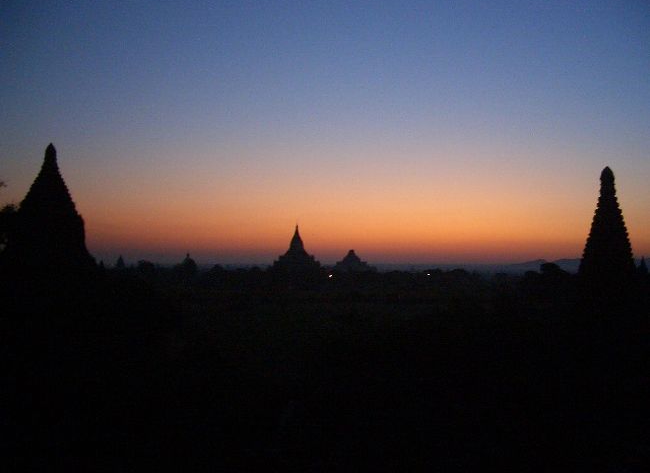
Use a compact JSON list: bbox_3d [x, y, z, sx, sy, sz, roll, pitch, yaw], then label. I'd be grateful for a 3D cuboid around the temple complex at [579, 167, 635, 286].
[{"bbox_3d":[30.046,0.940,69.634,7.500,16.600,7.500,-1,-3,26],"label":"temple complex"}]

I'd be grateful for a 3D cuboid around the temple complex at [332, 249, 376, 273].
[{"bbox_3d":[62.900,54.271,1448.920,75.000,49.000,75.000,-1,-3,26],"label":"temple complex"}]

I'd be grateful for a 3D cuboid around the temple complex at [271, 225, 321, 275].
[{"bbox_3d":[-25.571,14.930,598.898,42.000,50.000,44.000,-1,-3,26],"label":"temple complex"}]

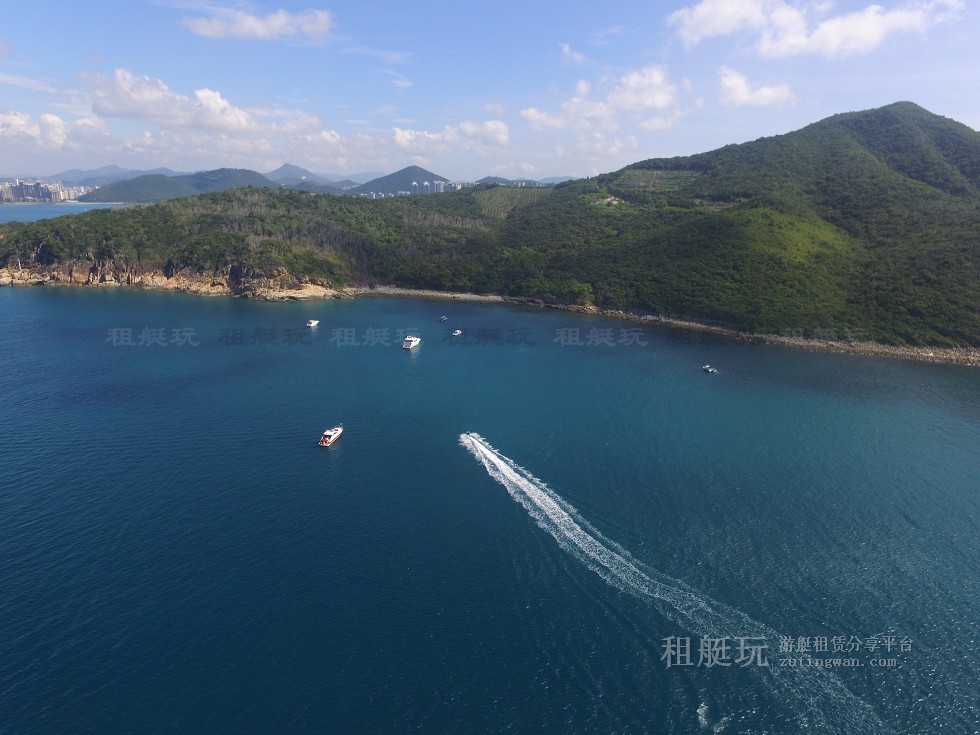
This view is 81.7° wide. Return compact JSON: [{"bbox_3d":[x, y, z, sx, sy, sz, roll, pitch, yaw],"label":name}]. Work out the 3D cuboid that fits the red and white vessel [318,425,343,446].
[{"bbox_3d":[-65.241,28.237,235.777,4.200,4.000,13.700,5,18,15],"label":"red and white vessel"}]

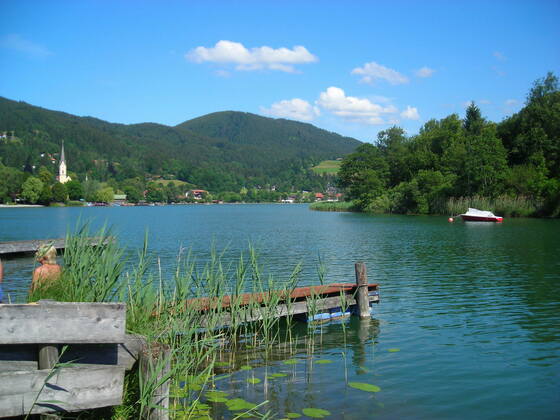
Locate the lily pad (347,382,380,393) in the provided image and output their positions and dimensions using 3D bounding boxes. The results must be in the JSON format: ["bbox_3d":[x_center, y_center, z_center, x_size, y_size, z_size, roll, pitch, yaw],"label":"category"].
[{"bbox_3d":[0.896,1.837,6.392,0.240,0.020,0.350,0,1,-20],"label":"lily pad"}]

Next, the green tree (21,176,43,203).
[{"bbox_3d":[-179.897,-13.936,445.000,15.927,20.632,15.130,0,1,0],"label":"green tree"}]

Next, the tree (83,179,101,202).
[{"bbox_3d":[-137.994,-13.909,450.000,13.177,18.302,12.518,0,1,0],"label":"tree"}]

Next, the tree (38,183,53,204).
[{"bbox_3d":[-171.669,-11.164,450.000,10.249,15.007,9.736,0,1,0],"label":"tree"}]

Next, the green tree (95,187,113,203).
[{"bbox_3d":[-128.477,-10.981,450.000,14.641,12.445,13.909,0,1,0],"label":"green tree"}]

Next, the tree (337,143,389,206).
[{"bbox_3d":[16.708,-6.703,123.000,10.005,13.607,9.505,0,1,0],"label":"tree"}]

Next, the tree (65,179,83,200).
[{"bbox_3d":[-152.851,-14.249,455.000,13.324,18.135,12.657,0,1,0],"label":"tree"}]

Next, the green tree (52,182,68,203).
[{"bbox_3d":[-160.688,-12.445,450.000,11.713,15.373,11.127,0,1,0],"label":"green tree"}]

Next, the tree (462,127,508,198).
[{"bbox_3d":[34.100,-7.052,102.000,7.633,14.270,7.251,0,1,0],"label":"tree"}]

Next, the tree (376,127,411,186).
[{"bbox_3d":[23.634,-9.162,128.000,7.080,16.450,6.726,0,1,0],"label":"tree"}]

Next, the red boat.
[{"bbox_3d":[21.031,0.531,64.000,4.200,1.300,1.750,0,1,41],"label":"red boat"}]

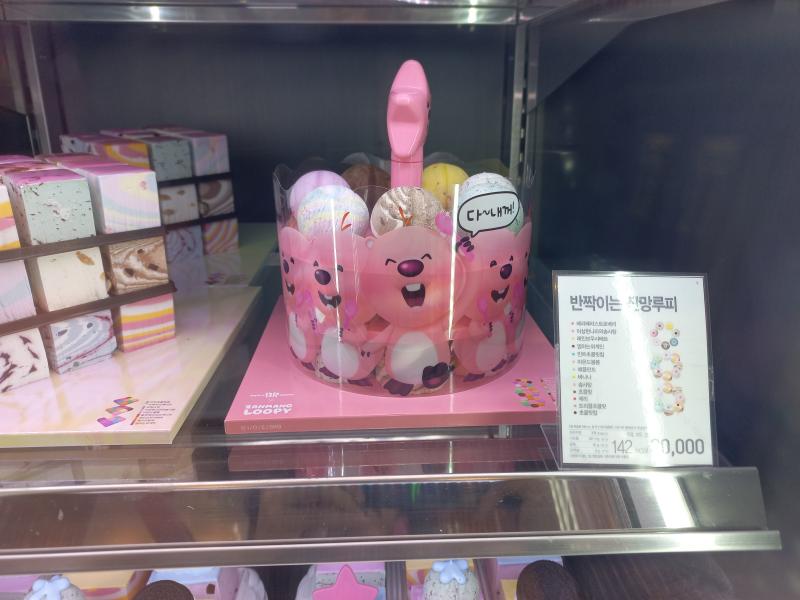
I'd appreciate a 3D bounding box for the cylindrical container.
[{"bbox_3d":[0.004,-0.033,0.449,0.185,0.141,0.185,0,20,0],"label":"cylindrical container"}]

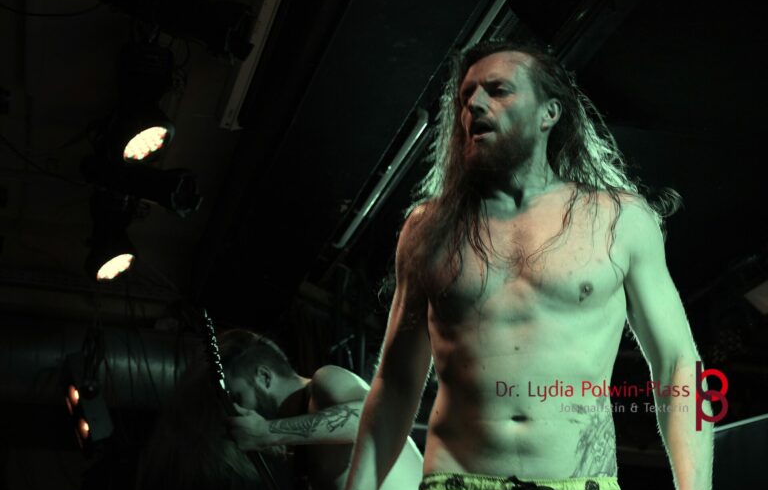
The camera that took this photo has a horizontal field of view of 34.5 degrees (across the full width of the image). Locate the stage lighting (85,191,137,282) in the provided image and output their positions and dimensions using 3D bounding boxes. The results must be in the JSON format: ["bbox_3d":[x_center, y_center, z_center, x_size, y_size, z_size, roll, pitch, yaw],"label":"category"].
[{"bbox_3d":[-1.178,-0.045,5.350,0.240,0.380,0.240,3,-23,-7],"label":"stage lighting"}]

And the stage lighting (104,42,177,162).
[{"bbox_3d":[-0.872,-0.509,4.450,0.240,0.380,0.240,3,-23,-7],"label":"stage lighting"}]

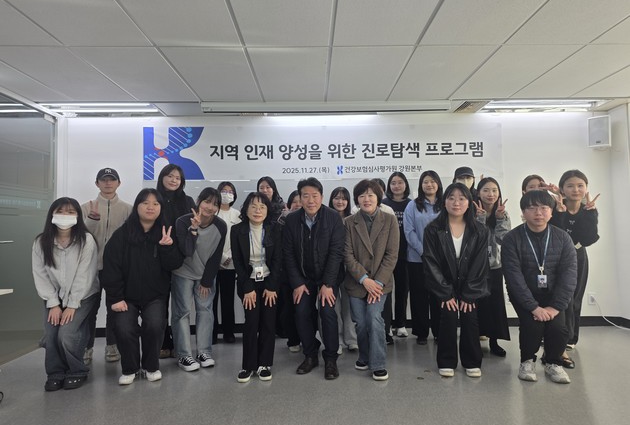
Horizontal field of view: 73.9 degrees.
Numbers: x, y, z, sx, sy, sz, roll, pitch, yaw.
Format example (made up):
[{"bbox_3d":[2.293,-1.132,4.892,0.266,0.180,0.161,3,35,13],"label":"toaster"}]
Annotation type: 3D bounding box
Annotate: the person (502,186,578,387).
[{"bbox_3d":[1.747,0.546,3.273,0.548,1.400,0.620,-1,-3,14],"label":"person"}]

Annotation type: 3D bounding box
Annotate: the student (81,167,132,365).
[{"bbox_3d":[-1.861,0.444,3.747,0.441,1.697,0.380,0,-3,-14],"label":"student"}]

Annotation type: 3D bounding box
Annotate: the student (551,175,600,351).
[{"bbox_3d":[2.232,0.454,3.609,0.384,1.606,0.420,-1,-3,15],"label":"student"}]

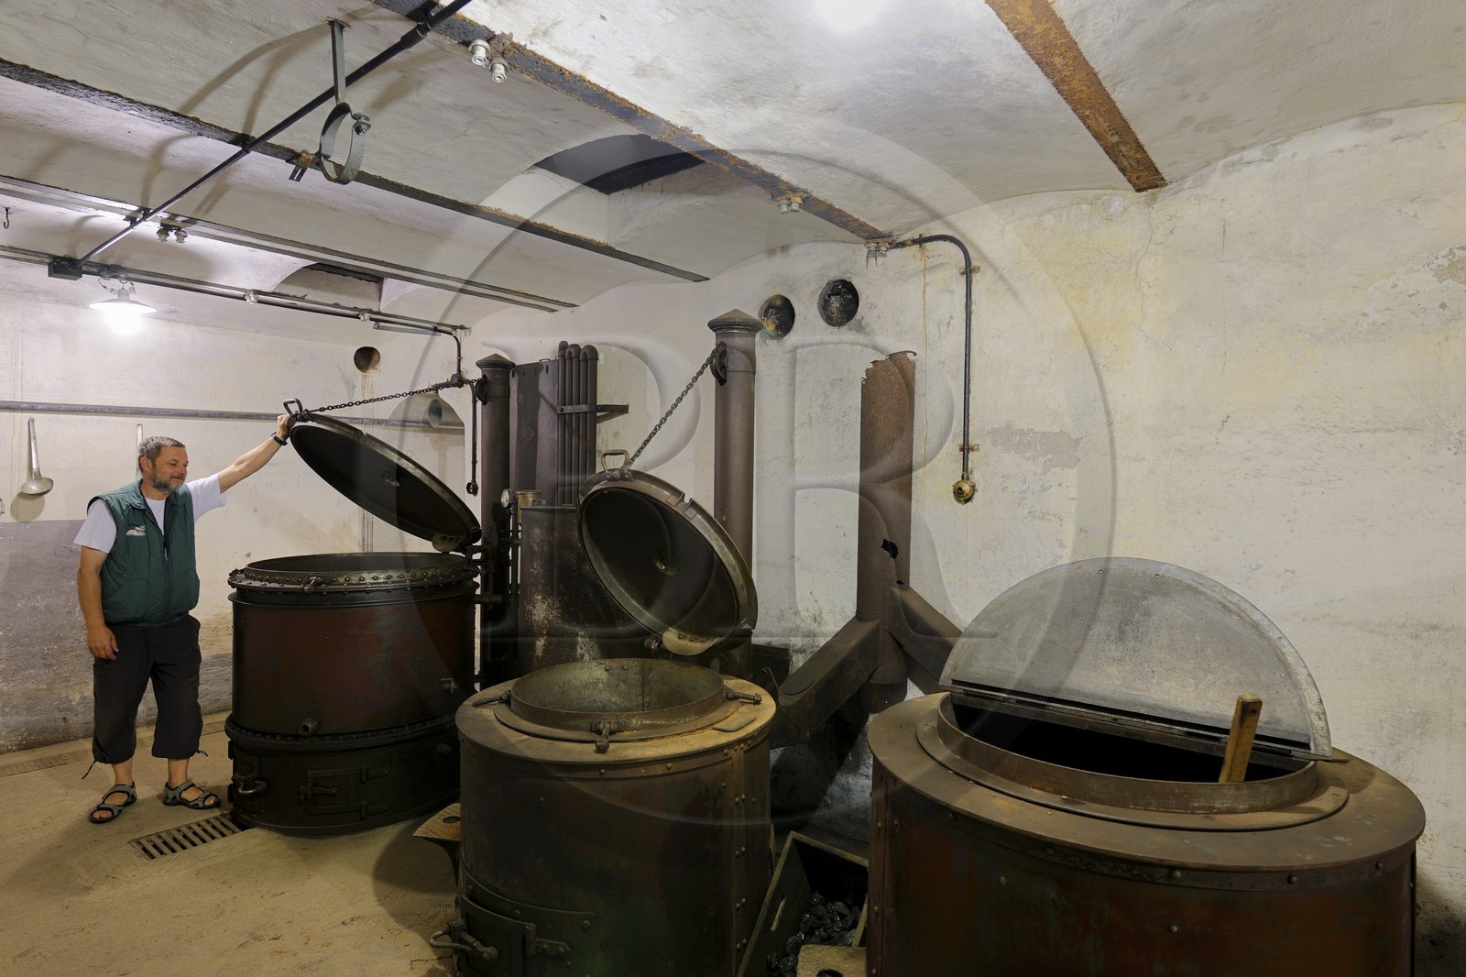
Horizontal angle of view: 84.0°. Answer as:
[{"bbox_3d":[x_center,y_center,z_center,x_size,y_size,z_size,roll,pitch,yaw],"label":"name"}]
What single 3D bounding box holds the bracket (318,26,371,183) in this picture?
[{"bbox_3d":[-1.000,-0.993,2.100,0.230,0.425,0.045,0,0,40],"label":"bracket"}]

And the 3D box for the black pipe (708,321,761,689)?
[{"bbox_3d":[-0.003,0.424,3.330,0.210,2.260,0.210,0,1,0],"label":"black pipe"}]

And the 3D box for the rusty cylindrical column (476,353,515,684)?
[{"bbox_3d":[-1.348,0.385,4.680,0.210,2.260,0.210,2,2,41],"label":"rusty cylindrical column"}]

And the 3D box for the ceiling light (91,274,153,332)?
[{"bbox_3d":[-3.080,-0.930,4.110,0.270,0.280,0.270,0,0,40],"label":"ceiling light"}]

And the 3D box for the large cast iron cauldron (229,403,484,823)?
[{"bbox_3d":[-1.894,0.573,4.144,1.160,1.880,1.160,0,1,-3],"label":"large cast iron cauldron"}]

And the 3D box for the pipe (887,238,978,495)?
[{"bbox_3d":[0.939,-0.606,3.847,0.420,1.180,0.050,2,2,41],"label":"pipe"}]

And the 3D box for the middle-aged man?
[{"bbox_3d":[-2.580,0.580,3.830,0.840,1.840,0.580,0,0,-44],"label":"middle-aged man"}]

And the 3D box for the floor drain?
[{"bbox_3d":[-2.347,1.512,3.535,0.290,0.030,0.410,0,0,40],"label":"floor drain"}]

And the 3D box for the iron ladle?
[{"bbox_3d":[-3.955,-0.178,4.630,0.140,0.435,0.140,-3,0,40],"label":"iron ladle"}]

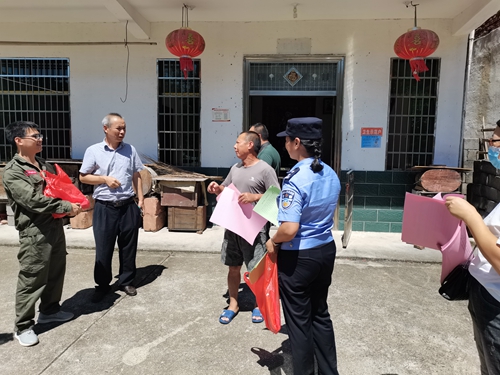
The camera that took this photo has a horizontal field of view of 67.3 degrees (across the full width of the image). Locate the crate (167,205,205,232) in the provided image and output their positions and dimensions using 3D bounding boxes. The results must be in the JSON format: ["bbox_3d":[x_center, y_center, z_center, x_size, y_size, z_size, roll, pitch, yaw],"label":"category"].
[{"bbox_3d":[-0.961,0.482,5.875,0.520,0.370,0.330,2,6,5],"label":"crate"}]

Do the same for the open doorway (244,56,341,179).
[{"bbox_3d":[0.662,-0.683,6.007,1.550,2.720,0.220,2,6,5],"label":"open doorway"}]

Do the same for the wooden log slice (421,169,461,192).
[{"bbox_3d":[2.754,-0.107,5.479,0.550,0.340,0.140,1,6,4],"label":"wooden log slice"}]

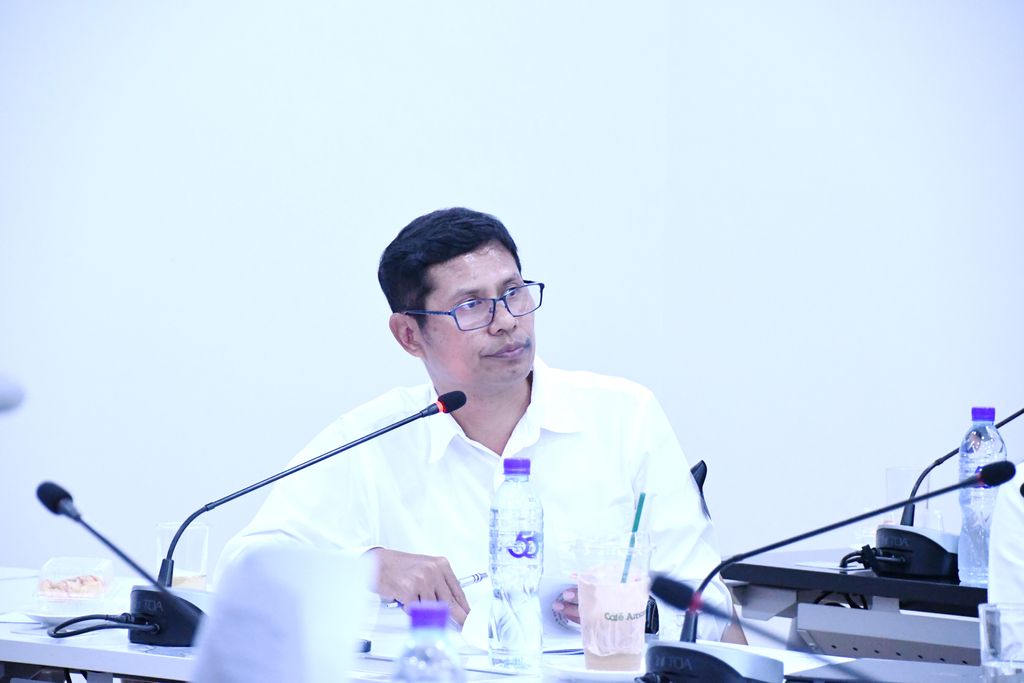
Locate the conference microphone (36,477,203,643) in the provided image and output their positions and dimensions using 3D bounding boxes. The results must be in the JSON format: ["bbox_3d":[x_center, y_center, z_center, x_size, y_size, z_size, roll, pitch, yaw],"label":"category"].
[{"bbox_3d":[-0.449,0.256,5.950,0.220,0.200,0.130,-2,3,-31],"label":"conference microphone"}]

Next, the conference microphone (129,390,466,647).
[{"bbox_3d":[-0.244,0.210,6.305,0.496,0.295,0.140,-2,4,-37],"label":"conference microphone"}]

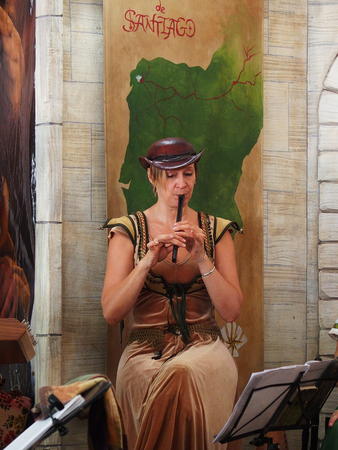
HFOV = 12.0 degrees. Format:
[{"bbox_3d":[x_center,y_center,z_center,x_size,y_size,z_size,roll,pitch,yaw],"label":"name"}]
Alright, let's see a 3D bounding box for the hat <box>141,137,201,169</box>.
[{"bbox_3d":[0.011,-0.251,5.500,0.230,0.110,0.265,-10,12,-14],"label":"hat"}]

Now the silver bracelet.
[{"bbox_3d":[0.131,0.153,5.300,0.058,0.008,0.055,-34,21,1],"label":"silver bracelet"}]

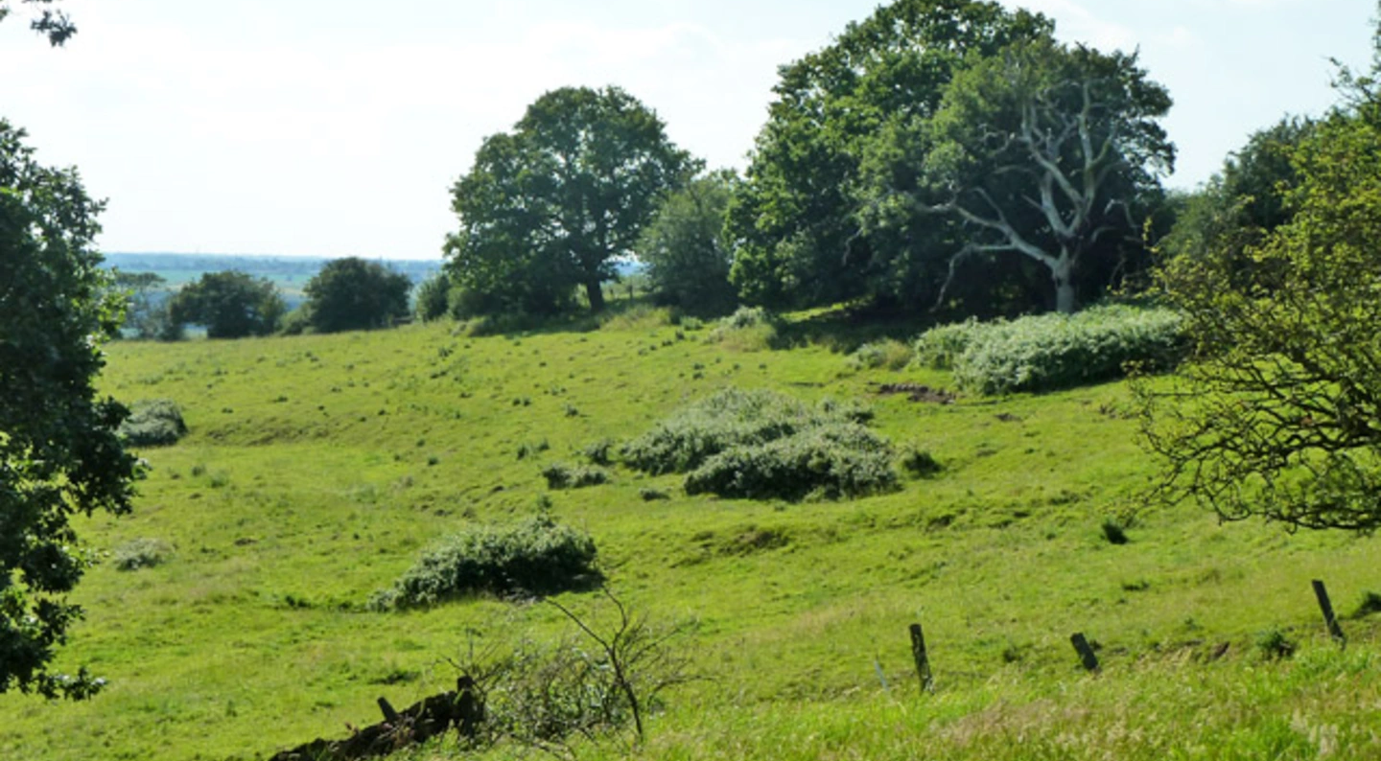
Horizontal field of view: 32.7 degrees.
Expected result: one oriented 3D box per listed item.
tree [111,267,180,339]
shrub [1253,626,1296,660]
[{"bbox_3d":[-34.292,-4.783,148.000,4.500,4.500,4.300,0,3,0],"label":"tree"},{"bbox_3d":[8.571,3.851,34.500,0.620,0.500,0.550,0,3,0],"label":"shrub"}]

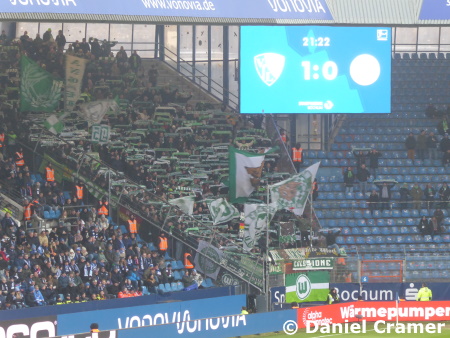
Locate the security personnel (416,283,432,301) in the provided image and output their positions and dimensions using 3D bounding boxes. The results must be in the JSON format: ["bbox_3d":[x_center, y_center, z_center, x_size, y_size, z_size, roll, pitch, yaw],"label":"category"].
[{"bbox_3d":[9.463,6.272,163.528,0.600,1.740,0.380,-1,2,-18],"label":"security personnel"}]

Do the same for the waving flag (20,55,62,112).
[{"bbox_3d":[-9.077,-4.229,170.500,2.080,2.880,0.400,0,2,-11],"label":"waving flag"}]

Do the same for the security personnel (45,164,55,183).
[{"bbox_3d":[-8.417,0.567,165.807,0.520,1.780,0.340,0,2,-3],"label":"security personnel"}]

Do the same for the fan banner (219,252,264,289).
[{"bbox_3d":[0.833,4.808,164.070,2.500,1.250,0.050,31,17,28],"label":"fan banner"}]

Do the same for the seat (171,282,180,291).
[{"bbox_3d":[-2.298,5.469,160.025,0.420,0.420,0.450,1,2,32],"label":"seat"}]

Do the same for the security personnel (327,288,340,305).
[{"bbox_3d":[4.989,6.277,158.500,0.580,1.660,0.420,-1,2,-24],"label":"security personnel"}]

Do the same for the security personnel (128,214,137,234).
[{"bbox_3d":[-4.365,3.068,163.226,0.520,1.780,0.340,0,2,7],"label":"security personnel"}]

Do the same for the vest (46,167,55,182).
[{"bbox_3d":[-8.383,0.250,165.778,0.460,0.700,0.290,0,2,-3],"label":"vest"}]

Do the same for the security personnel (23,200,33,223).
[{"bbox_3d":[-8.888,2.269,155.500,0.520,1.780,0.380,-1,1,-37],"label":"security personnel"}]

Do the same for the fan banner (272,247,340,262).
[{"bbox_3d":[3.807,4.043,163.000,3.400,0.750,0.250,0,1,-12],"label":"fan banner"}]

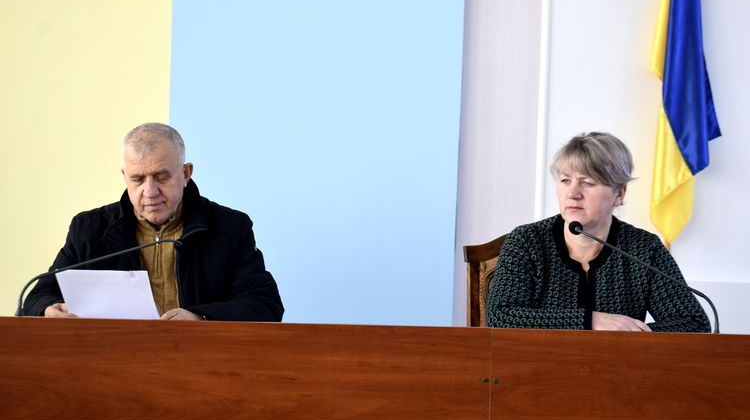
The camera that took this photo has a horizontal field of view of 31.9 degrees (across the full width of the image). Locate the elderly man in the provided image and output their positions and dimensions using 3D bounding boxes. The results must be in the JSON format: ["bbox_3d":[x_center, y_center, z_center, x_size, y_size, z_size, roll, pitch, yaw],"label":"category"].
[{"bbox_3d":[-0.555,0.420,3.250,0.660,1.270,0.800,1,1,3],"label":"elderly man"}]

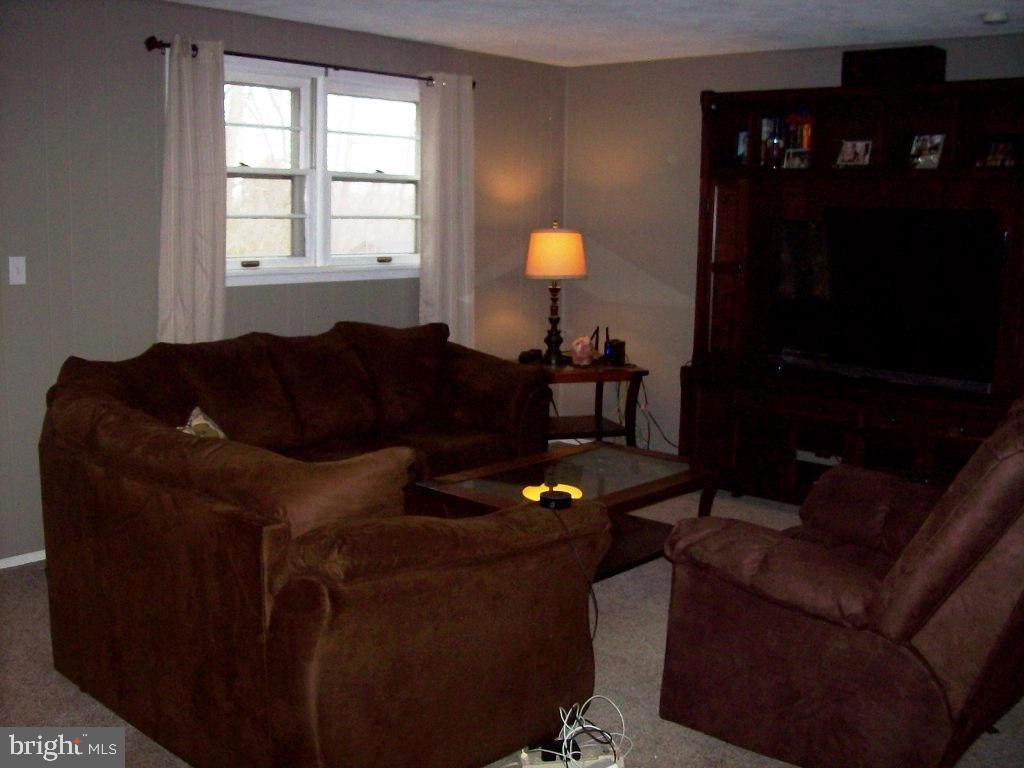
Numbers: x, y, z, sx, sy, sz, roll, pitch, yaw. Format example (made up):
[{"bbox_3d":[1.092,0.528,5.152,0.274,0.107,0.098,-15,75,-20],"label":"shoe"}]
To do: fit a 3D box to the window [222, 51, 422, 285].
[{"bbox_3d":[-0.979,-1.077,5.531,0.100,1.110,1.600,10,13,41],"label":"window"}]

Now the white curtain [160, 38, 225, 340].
[{"bbox_3d":[-1.457,-0.613,4.941,0.090,1.900,0.340,10,13,41],"label":"white curtain"}]

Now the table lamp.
[{"bbox_3d":[0.259,-0.543,6.291,0.370,0.870,0.370,1,10,0],"label":"table lamp"}]

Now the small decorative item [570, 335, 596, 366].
[{"bbox_3d":[0.435,-0.207,6.359,0.130,0.180,0.125,-1,10,-14],"label":"small decorative item"}]

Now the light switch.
[{"bbox_3d":[-2.059,-0.469,4.437,0.012,0.116,0.070,10,13,41],"label":"light switch"}]

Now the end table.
[{"bbox_3d":[0.408,0.204,6.395,0.650,0.640,0.520,-1,10,-14],"label":"end table"}]

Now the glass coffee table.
[{"bbox_3d":[0.267,0.620,4.543,0.710,0.460,1.180,10,13,41],"label":"glass coffee table"}]

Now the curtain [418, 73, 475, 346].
[{"bbox_3d":[-0.376,-0.794,6.107,0.090,1.900,0.420,10,13,41],"label":"curtain"}]

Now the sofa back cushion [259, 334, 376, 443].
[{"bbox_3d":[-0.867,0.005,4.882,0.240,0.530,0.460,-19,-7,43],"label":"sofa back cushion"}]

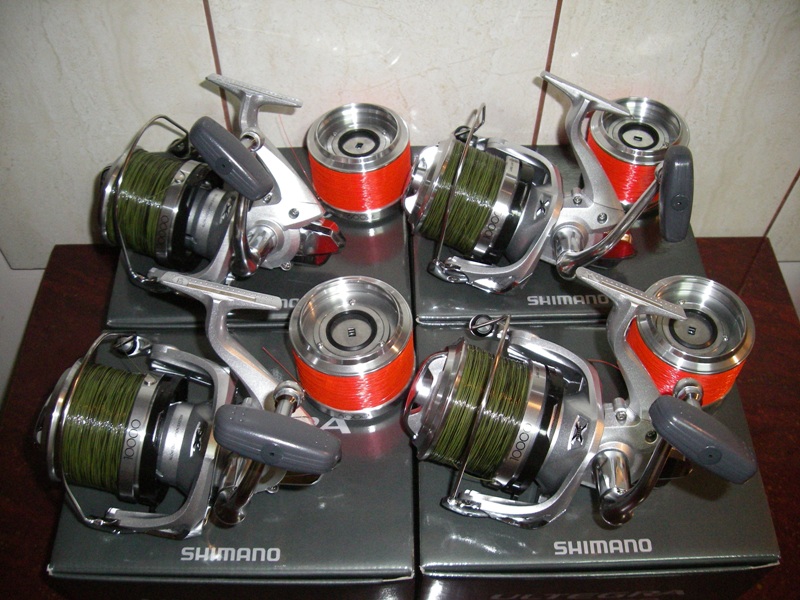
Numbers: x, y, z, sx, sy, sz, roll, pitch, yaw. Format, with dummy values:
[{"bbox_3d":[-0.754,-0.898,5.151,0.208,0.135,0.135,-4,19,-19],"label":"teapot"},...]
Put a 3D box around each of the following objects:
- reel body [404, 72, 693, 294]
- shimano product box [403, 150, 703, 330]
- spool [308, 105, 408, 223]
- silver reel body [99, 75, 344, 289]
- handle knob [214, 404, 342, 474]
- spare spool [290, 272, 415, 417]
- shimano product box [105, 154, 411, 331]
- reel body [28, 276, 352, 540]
[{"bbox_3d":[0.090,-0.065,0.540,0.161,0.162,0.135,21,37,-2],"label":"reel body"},{"bbox_3d":[0.109,-0.016,0.680,0.202,0.130,0.156,0,55,-1],"label":"shimano product box"},{"bbox_3d":[-0.028,-0.097,0.623,0.070,0.055,0.070,0,55,0],"label":"spool"},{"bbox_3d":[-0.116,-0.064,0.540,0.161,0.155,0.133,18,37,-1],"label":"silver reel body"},{"bbox_3d":[-0.052,0.060,0.377,0.056,0.020,0.023,15,25,-6],"label":"handle knob"},{"bbox_3d":[-0.028,0.031,0.533,0.070,0.057,0.070,0,55,0],"label":"spare spool"},{"bbox_3d":[-0.094,-0.013,0.677,0.202,0.130,0.156,0,55,-1],"label":"shimano product box"},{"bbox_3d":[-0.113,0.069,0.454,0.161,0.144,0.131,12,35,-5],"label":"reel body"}]

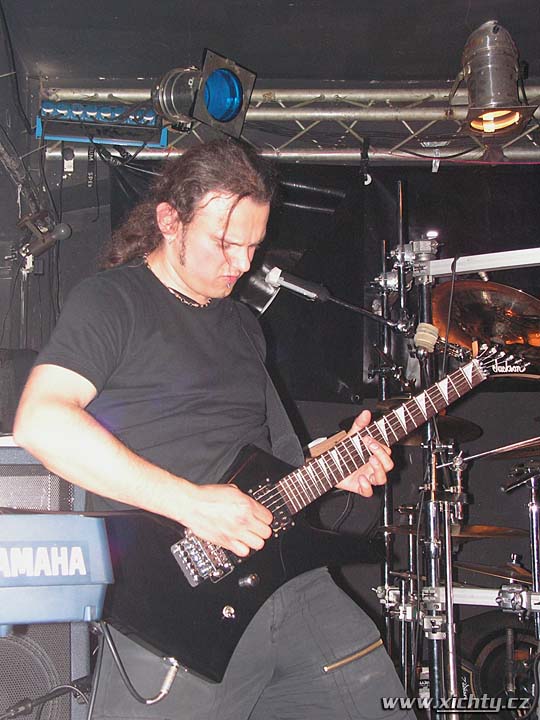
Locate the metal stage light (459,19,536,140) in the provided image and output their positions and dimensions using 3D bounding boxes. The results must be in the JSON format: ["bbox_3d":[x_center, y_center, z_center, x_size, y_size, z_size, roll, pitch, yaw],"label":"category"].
[{"bbox_3d":[0.853,-1.055,4.270,0.280,0.400,0.260,1,-15,9],"label":"metal stage light"}]

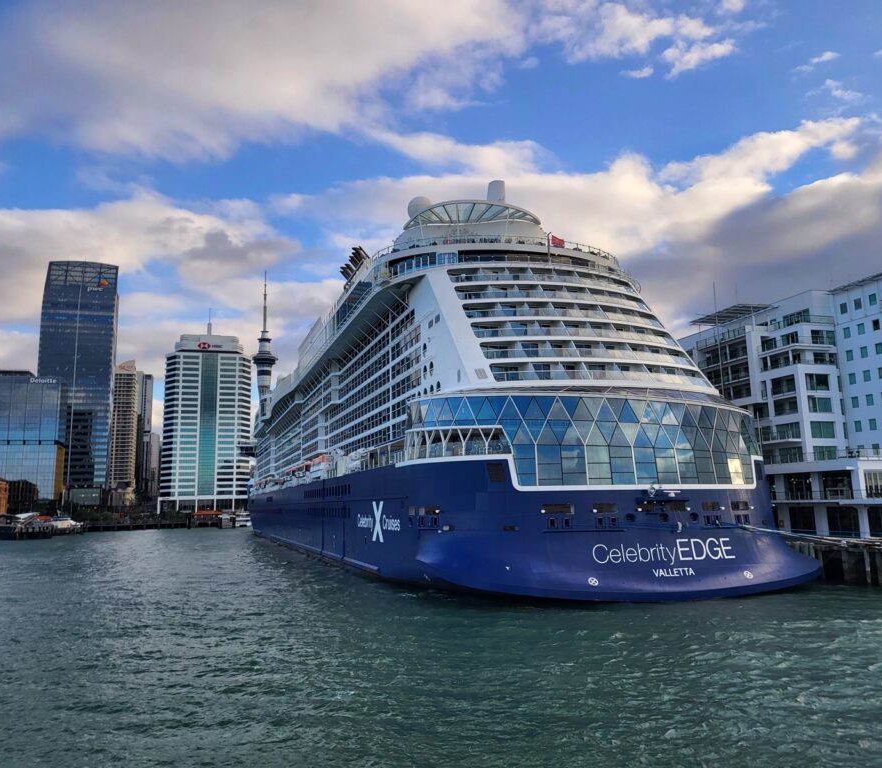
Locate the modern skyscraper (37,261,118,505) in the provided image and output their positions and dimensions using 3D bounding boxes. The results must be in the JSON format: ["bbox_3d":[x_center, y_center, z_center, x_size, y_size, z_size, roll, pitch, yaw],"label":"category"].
[{"bbox_3d":[-246.670,3.980,522.500,45.500,171.000,32.000,2,-9,-18],"label":"modern skyscraper"}]

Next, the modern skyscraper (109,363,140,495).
[{"bbox_3d":[-243.620,40.780,586.660,19.500,114.000,26.000,2,-9,-18],"label":"modern skyscraper"}]

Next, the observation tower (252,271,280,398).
[{"bbox_3d":[-258.870,-8.900,1128.020,36.500,328.000,36.500,2,-9,-18],"label":"observation tower"}]

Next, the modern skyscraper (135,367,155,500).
[{"bbox_3d":[-328.680,59.700,846.400,20.000,140.000,26.000,2,-9,-18],"label":"modern skyscraper"}]

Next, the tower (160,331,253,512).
[{"bbox_3d":[-140.570,25.110,463.060,51.000,107.000,34.000,2,-9,-18],"label":"tower"}]

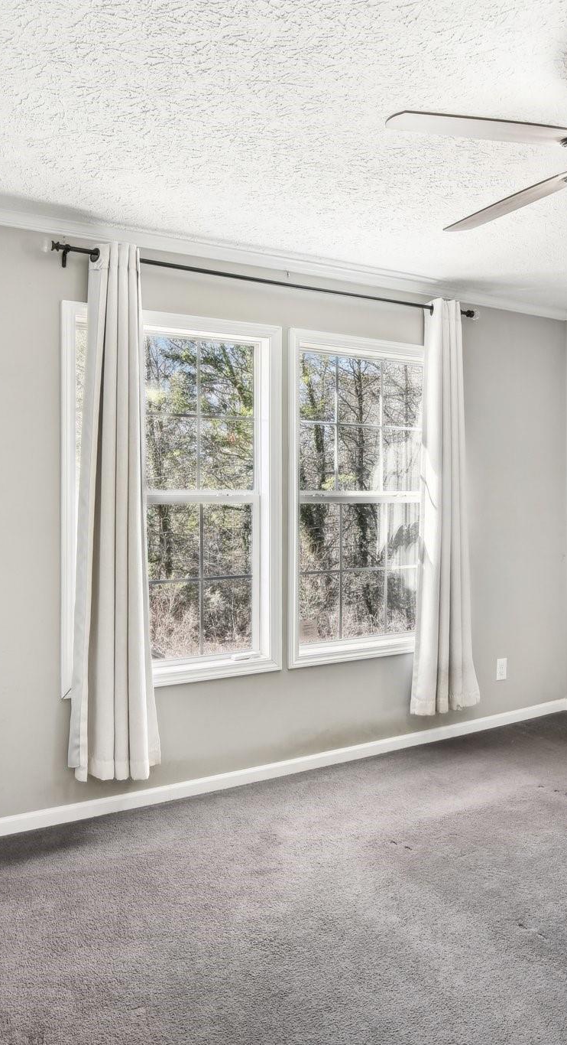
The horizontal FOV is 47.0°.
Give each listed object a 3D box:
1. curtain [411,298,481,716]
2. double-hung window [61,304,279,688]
[{"bbox_3d":[0.841,-0.080,3.423,0.430,2.150,0.120,-1,0,-28],"label":"curtain"},{"bbox_3d":[-0.451,-0.101,2.849,0.991,1.602,0.065,-1,0,-28],"label":"double-hung window"}]

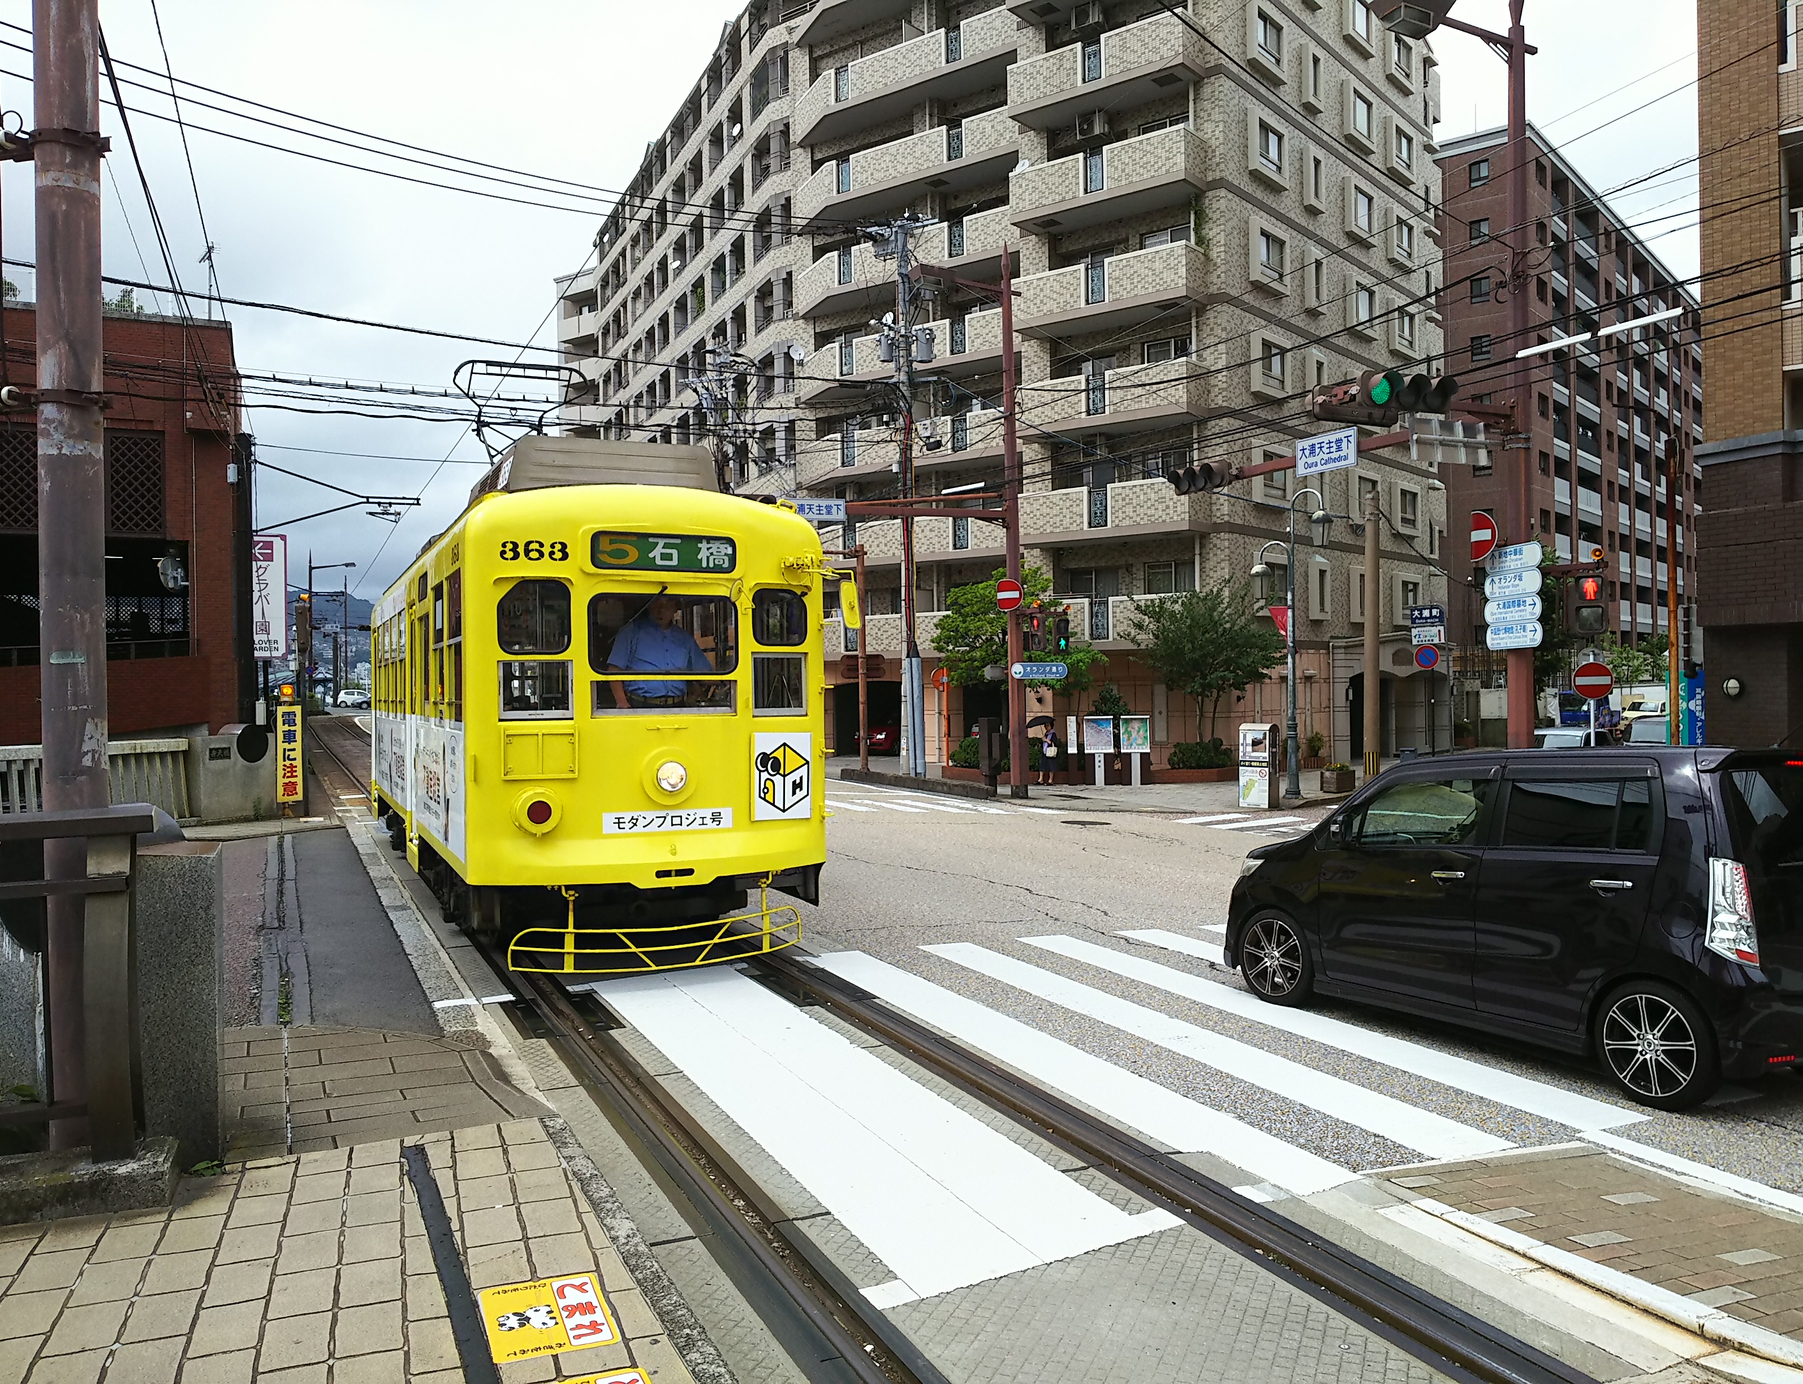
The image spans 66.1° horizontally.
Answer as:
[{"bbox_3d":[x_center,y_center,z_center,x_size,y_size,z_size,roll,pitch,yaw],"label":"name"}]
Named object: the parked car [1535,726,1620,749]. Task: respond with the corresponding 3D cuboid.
[{"bbox_3d":[13.344,1.473,27.500,1.620,1.480,3.900,0,1,38],"label":"parked car"}]

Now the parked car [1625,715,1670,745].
[{"bbox_3d":[18.141,1.339,33.000,1.650,1.520,3.800,0,1,38],"label":"parked car"}]

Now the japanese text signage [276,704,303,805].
[{"bbox_3d":[-8.516,0.873,19.300,0.360,1.360,0.140,-1,0,-30],"label":"japanese text signage"}]

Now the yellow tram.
[{"bbox_3d":[-3.663,-0.020,13.365,2.350,3.600,11.300,-1,0,-24],"label":"yellow tram"}]

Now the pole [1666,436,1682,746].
[{"bbox_3d":[12.818,-1.141,23.000,0.170,6.211,0.170,-1,0,18],"label":"pole"}]

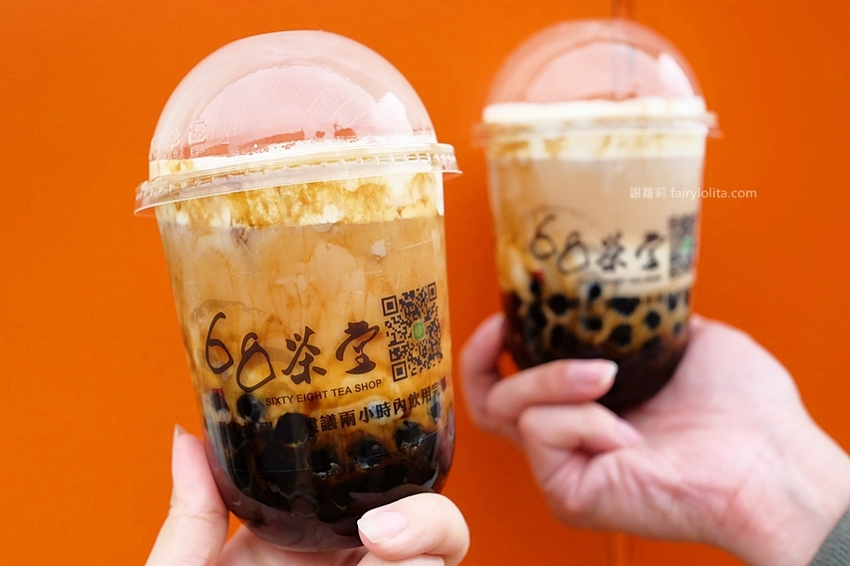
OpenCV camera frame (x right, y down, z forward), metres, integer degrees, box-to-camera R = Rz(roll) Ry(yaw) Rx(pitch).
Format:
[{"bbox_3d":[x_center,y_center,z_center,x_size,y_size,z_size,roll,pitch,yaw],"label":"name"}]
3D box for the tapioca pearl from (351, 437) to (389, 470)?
[{"bbox_3d":[-0.016,0.048,0.233,0.010,0.009,0.010,0,3,0],"label":"tapioca pearl"}]

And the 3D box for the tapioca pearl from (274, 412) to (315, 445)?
[{"bbox_3d":[-0.036,0.040,0.229,0.010,0.009,0.010,0,3,0],"label":"tapioca pearl"}]

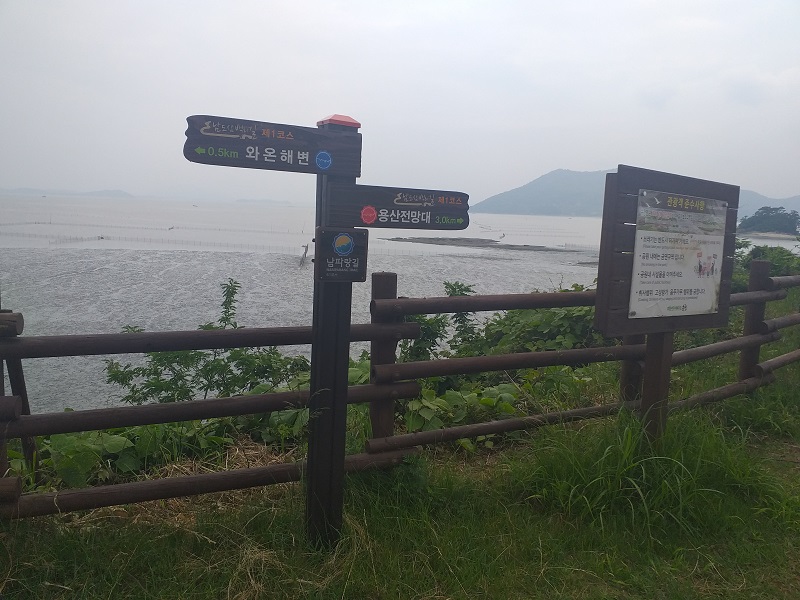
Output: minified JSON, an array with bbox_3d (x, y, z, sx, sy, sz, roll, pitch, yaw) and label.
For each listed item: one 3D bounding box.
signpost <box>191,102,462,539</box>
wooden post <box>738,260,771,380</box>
[{"bbox_3d":[-0.293,0.180,2.753,1.365,1.996,0.190,-3,10,-33],"label":"signpost"},{"bbox_3d":[3.254,0.280,5.533,0.150,1.220,0.150,-3,10,-34],"label":"wooden post"}]

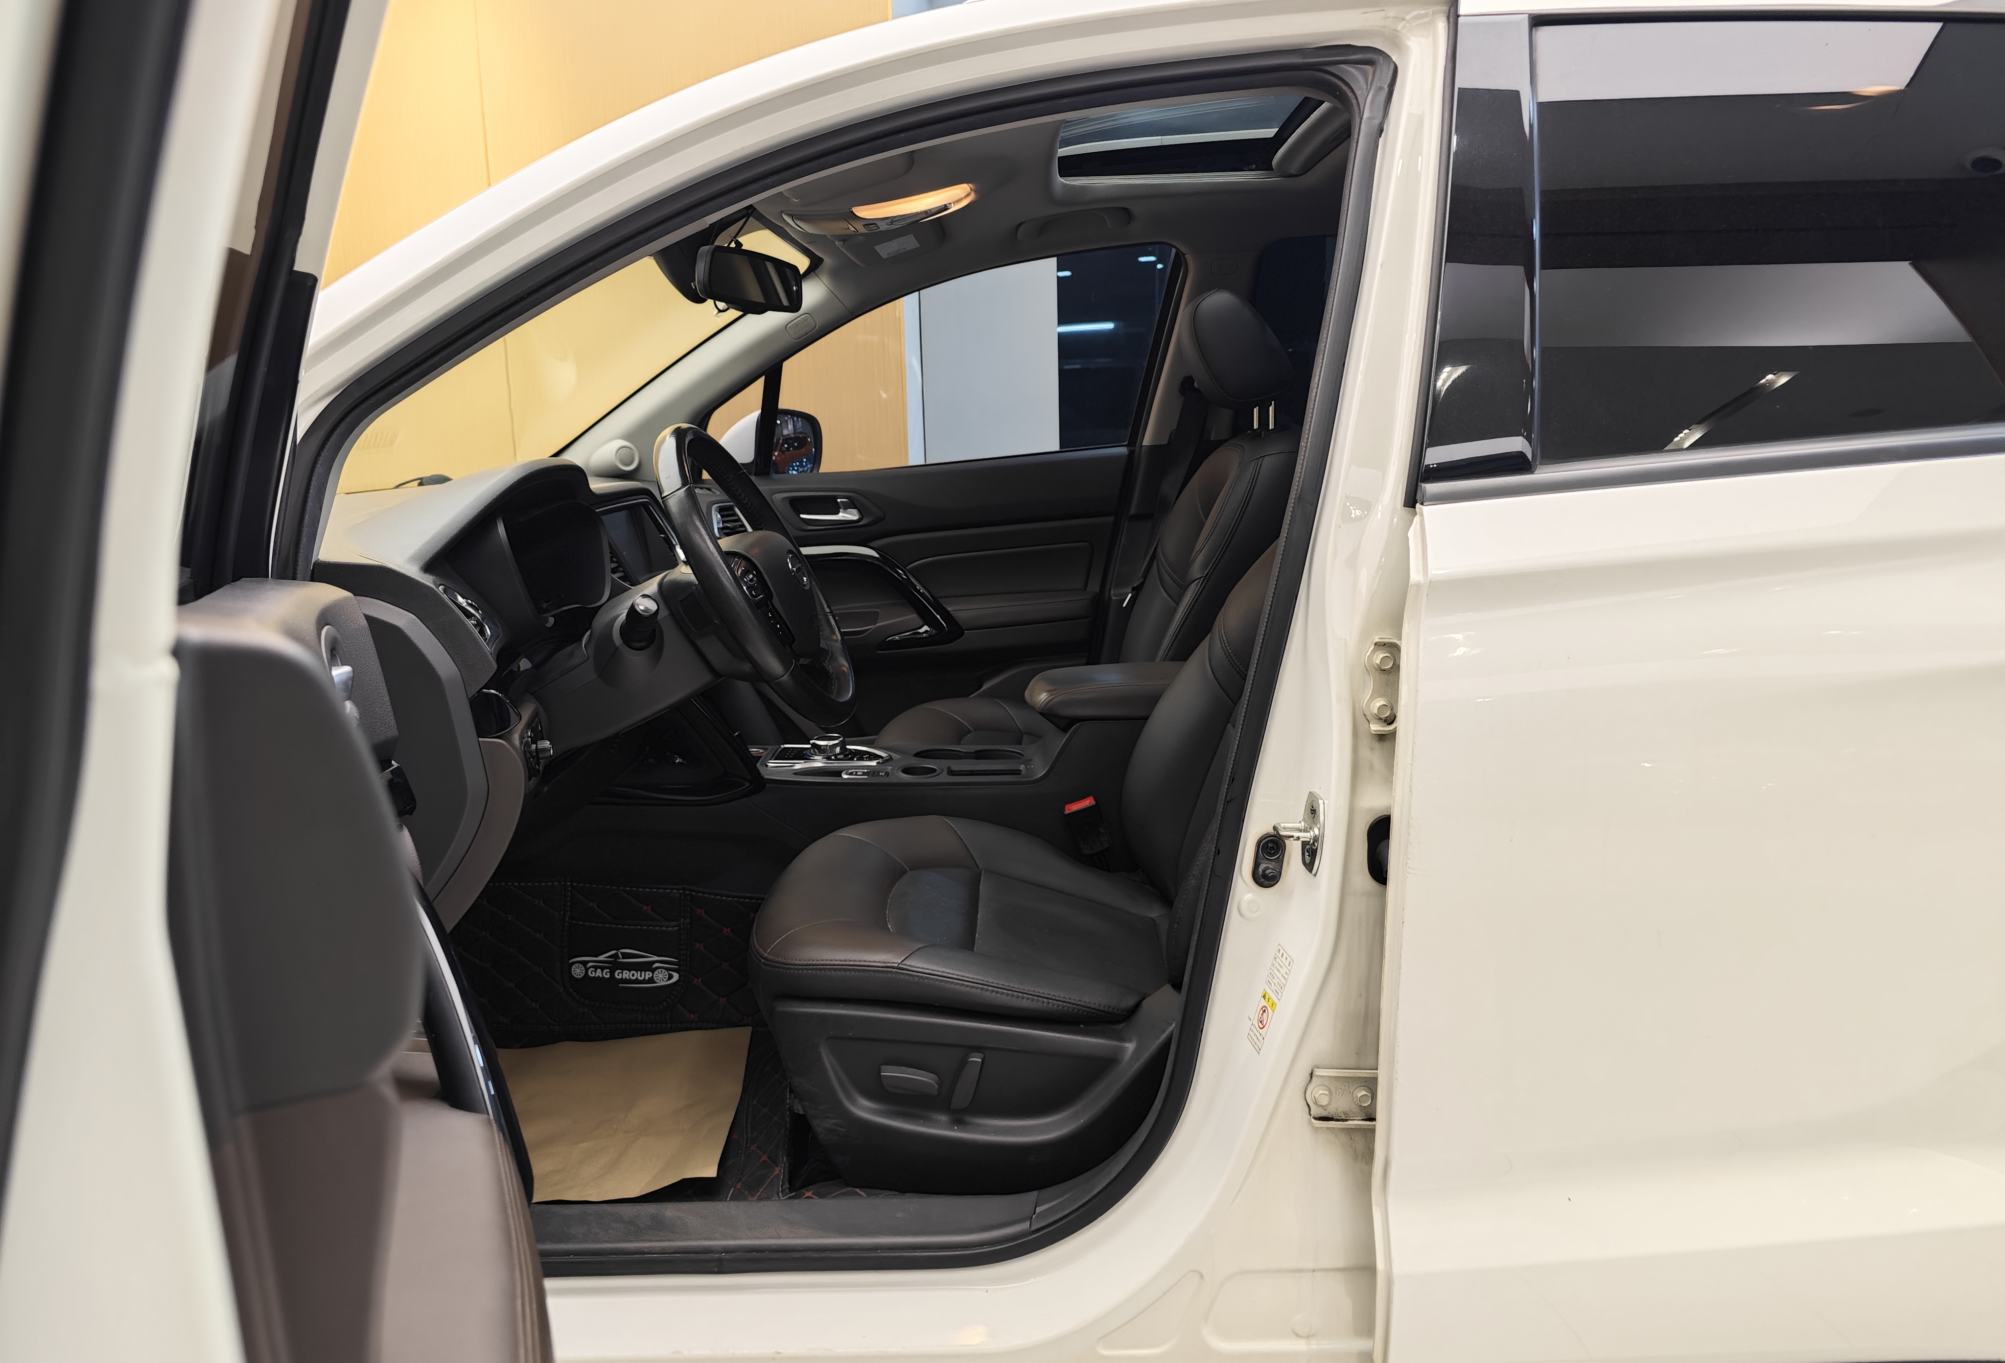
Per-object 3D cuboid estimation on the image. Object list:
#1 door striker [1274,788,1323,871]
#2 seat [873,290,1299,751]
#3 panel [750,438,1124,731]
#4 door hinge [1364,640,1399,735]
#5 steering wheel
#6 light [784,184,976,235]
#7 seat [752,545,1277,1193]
[{"bbox_3d":[0.248,0.126,1.118,0.039,0.067,0.032,-3,10,-11],"label":"door striker"},{"bbox_3d":[0.131,-0.140,2.260,0.790,0.980,0.530,-1,10,1],"label":"seat"},{"bbox_3d":[-0.165,-0.135,2.579,0.830,0.600,0.130,-1,10,1],"label":"panel"},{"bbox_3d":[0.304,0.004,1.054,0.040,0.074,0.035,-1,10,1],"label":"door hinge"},{"bbox_3d":[-0.289,-0.109,1.501,0.100,0.380,0.385,-28,9,5],"label":"steering wheel"},{"bbox_3d":[-0.165,-0.637,1.797,0.260,0.045,0.150,-10,10,2],"label":"light"},{"bbox_3d":[0.143,0.014,1.526,0.820,0.960,0.530,-1,10,1],"label":"seat"}]

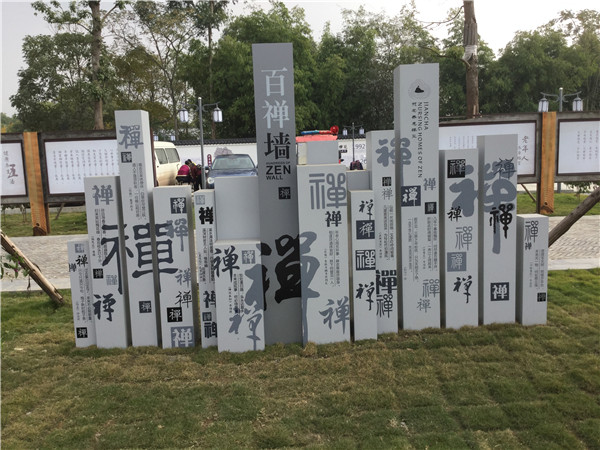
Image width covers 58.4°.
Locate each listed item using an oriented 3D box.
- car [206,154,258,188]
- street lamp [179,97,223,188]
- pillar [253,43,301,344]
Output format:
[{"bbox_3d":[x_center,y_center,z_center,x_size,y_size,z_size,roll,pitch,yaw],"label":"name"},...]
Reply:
[{"bbox_3d":[-2.446,-1.886,19.985,1.780,1.460,4.500,-3,7,-6],"label":"car"},{"bbox_3d":[-2.791,-2.025,15.354,1.255,3.168,0.260,-2,8,-3],"label":"street lamp"},{"bbox_3d":[-0.174,-0.205,4.285,0.302,2.345,0.240,-2,8,-3],"label":"pillar"}]

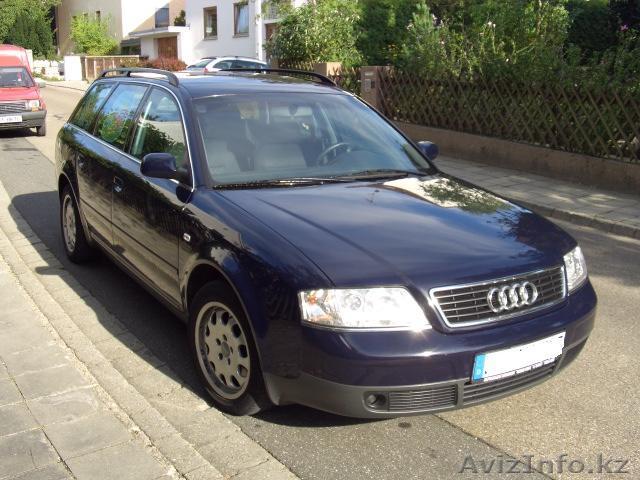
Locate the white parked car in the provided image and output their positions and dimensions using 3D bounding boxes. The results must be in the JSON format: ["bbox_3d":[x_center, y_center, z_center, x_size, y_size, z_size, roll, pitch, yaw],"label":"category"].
[{"bbox_3d":[-3.029,-6.702,28.903,4.400,1.500,1.750,-8,17,-32],"label":"white parked car"}]

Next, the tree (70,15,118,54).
[{"bbox_3d":[-12.645,-10.788,39.438,2.700,3.600,2.700,-8,17,-32],"label":"tree"}]

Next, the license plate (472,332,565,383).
[{"bbox_3d":[0.809,0.461,2.817,0.520,0.115,0.025,-8,16,-32],"label":"license plate"}]

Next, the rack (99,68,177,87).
[{"bbox_3d":[-1.288,-1.127,4.810,0.060,0.100,1.740,-8,17,-32],"label":"rack"}]

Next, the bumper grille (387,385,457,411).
[{"bbox_3d":[0.399,0.610,2.697,0.280,0.085,0.050,-2,15,-14],"label":"bumper grille"}]

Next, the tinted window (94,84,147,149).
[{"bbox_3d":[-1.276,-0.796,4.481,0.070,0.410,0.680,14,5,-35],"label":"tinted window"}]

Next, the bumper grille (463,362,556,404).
[{"bbox_3d":[0.780,0.576,2.870,0.560,0.095,0.070,-8,17,-32],"label":"bumper grille"}]

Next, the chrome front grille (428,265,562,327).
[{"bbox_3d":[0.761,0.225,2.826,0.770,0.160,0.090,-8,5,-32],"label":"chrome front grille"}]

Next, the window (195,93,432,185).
[{"bbox_3d":[-0.093,-0.600,4.035,1.450,0.110,0.866,-8,47,-32],"label":"window"}]

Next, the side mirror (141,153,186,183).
[{"bbox_3d":[-0.796,-0.363,3.526,0.230,0.150,0.130,-8,17,-32],"label":"side mirror"}]

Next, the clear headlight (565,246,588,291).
[{"bbox_3d":[1.198,0.130,3.257,0.160,0.165,0.470,12,18,36],"label":"clear headlight"}]

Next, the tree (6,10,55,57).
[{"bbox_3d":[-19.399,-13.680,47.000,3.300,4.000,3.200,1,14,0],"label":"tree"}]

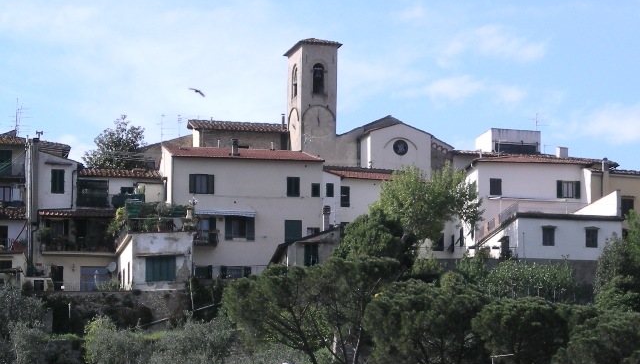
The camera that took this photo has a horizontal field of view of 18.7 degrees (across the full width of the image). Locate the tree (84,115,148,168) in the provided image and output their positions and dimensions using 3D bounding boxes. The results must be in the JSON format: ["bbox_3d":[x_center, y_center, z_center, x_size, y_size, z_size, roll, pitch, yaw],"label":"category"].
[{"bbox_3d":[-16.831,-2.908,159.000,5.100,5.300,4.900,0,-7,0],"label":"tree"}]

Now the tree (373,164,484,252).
[{"bbox_3d":[7.936,2.012,142.000,7.700,7.000,7.000,0,-7,0],"label":"tree"}]

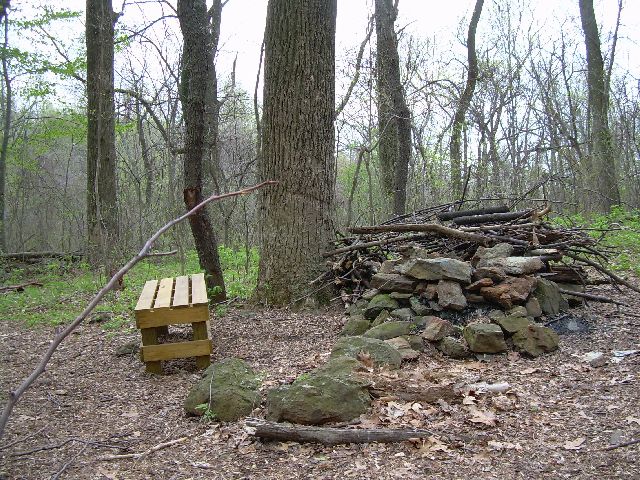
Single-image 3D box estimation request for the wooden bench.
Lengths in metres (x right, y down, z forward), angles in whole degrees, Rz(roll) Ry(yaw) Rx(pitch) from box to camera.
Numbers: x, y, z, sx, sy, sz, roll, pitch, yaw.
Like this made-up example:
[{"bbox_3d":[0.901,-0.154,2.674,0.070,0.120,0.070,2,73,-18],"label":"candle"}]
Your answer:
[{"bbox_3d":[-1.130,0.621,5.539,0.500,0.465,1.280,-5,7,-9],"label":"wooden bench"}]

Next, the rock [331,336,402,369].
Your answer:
[{"bbox_3d":[0.320,0.790,5.071,0.500,0.200,0.420,-2,5,-6],"label":"rock"}]

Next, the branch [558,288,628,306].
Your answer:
[{"bbox_3d":[2.530,0.540,6.500,0.660,0.090,0.140,13,5,0],"label":"branch"}]

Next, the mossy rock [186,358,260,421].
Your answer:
[{"bbox_3d":[-0.582,0.851,4.157,0.430,0.290,0.460,-2,6,-11],"label":"mossy rock"}]

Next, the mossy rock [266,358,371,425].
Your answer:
[{"bbox_3d":[-0.017,0.861,4.139,0.570,0.250,0.560,-2,5,-6],"label":"mossy rock"}]

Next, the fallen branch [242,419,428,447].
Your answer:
[{"bbox_3d":[0.099,0.986,3.631,0.970,0.090,0.100,-1,5,5],"label":"fallen branch"}]

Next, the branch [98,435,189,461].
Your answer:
[{"bbox_3d":[-0.874,1.042,3.539,0.470,0.040,0.110,-4,6,-29],"label":"branch"}]

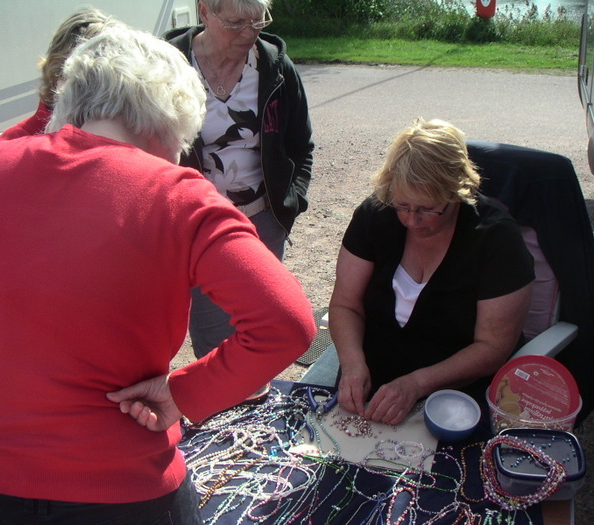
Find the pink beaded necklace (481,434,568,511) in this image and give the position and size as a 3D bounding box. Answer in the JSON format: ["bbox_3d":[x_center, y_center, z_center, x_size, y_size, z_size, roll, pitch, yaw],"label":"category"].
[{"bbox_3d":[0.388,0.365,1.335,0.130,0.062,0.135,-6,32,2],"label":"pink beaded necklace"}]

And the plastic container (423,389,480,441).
[{"bbox_3d":[0.318,0.328,1.576,0.117,0.064,0.117,-1,30,0],"label":"plastic container"}]

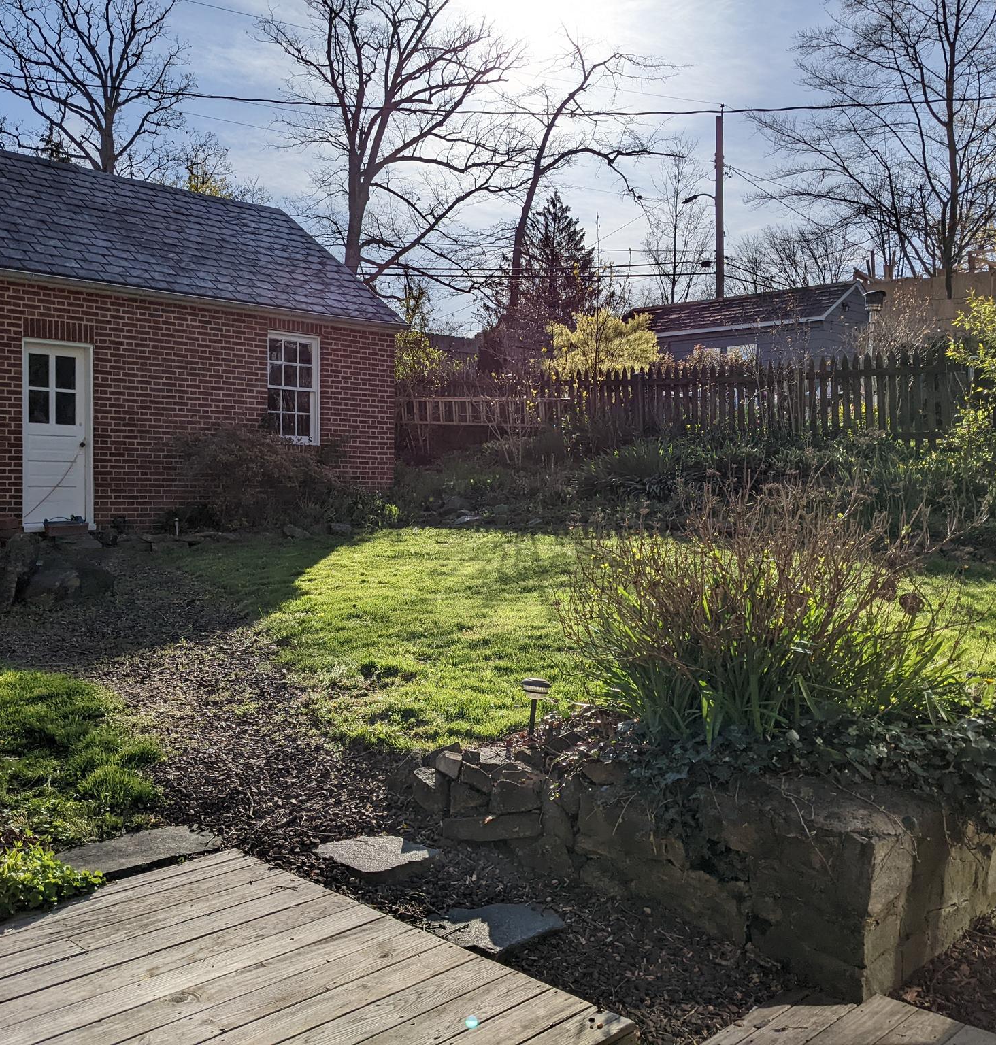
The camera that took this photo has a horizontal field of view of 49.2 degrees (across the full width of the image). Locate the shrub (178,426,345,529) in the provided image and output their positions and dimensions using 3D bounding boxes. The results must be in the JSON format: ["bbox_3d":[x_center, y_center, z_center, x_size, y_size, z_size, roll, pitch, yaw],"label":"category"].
[{"bbox_3d":[-2.745,-0.524,12.600,1.500,1.200,1.850,3,3,45],"label":"shrub"}]

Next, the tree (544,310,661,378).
[{"bbox_3d":[1.865,-2.735,19.300,2.100,2.100,1.900,1,2,0],"label":"tree"}]

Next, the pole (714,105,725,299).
[{"bbox_3d":[7.764,-9.116,38.000,0.270,10.800,0.270,1,2,0],"label":"pole"}]

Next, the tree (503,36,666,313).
[{"bbox_3d":[3.265,-11.273,41.000,6.200,14.100,5.500,1,2,0],"label":"tree"}]

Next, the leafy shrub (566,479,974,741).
[{"bbox_3d":[1.148,0.375,4.650,1.700,1.070,1.400,1,2,0],"label":"leafy shrub"}]

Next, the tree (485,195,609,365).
[{"bbox_3d":[1.917,-8.721,43.000,5.100,9.000,5.000,1,2,0],"label":"tree"}]

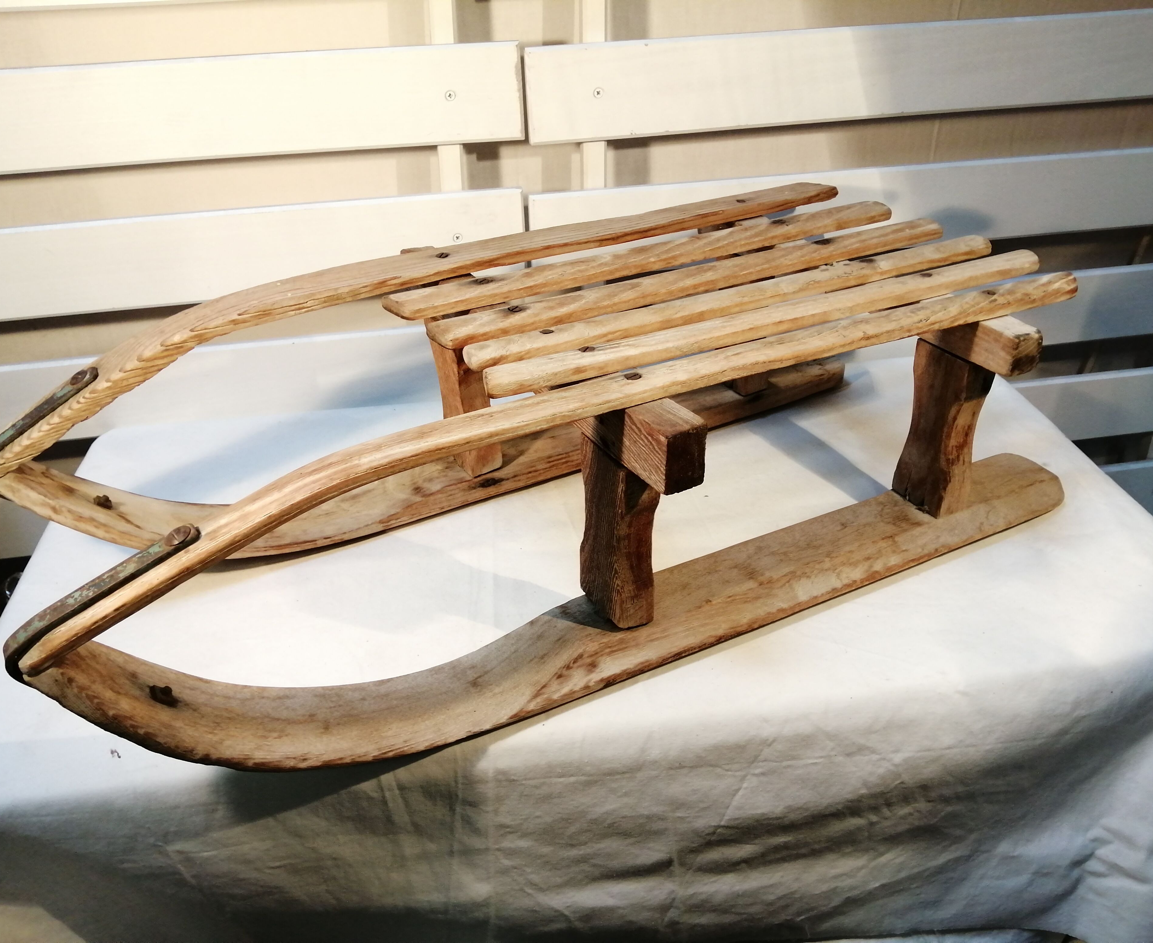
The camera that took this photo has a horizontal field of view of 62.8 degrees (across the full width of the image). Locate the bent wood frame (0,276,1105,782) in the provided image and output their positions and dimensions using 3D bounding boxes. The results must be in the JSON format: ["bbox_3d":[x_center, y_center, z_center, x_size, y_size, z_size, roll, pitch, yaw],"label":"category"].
[{"bbox_3d":[0.079,0.021,0.680,0.857,0.234,0.094,-17,36,-28],"label":"bent wood frame"}]

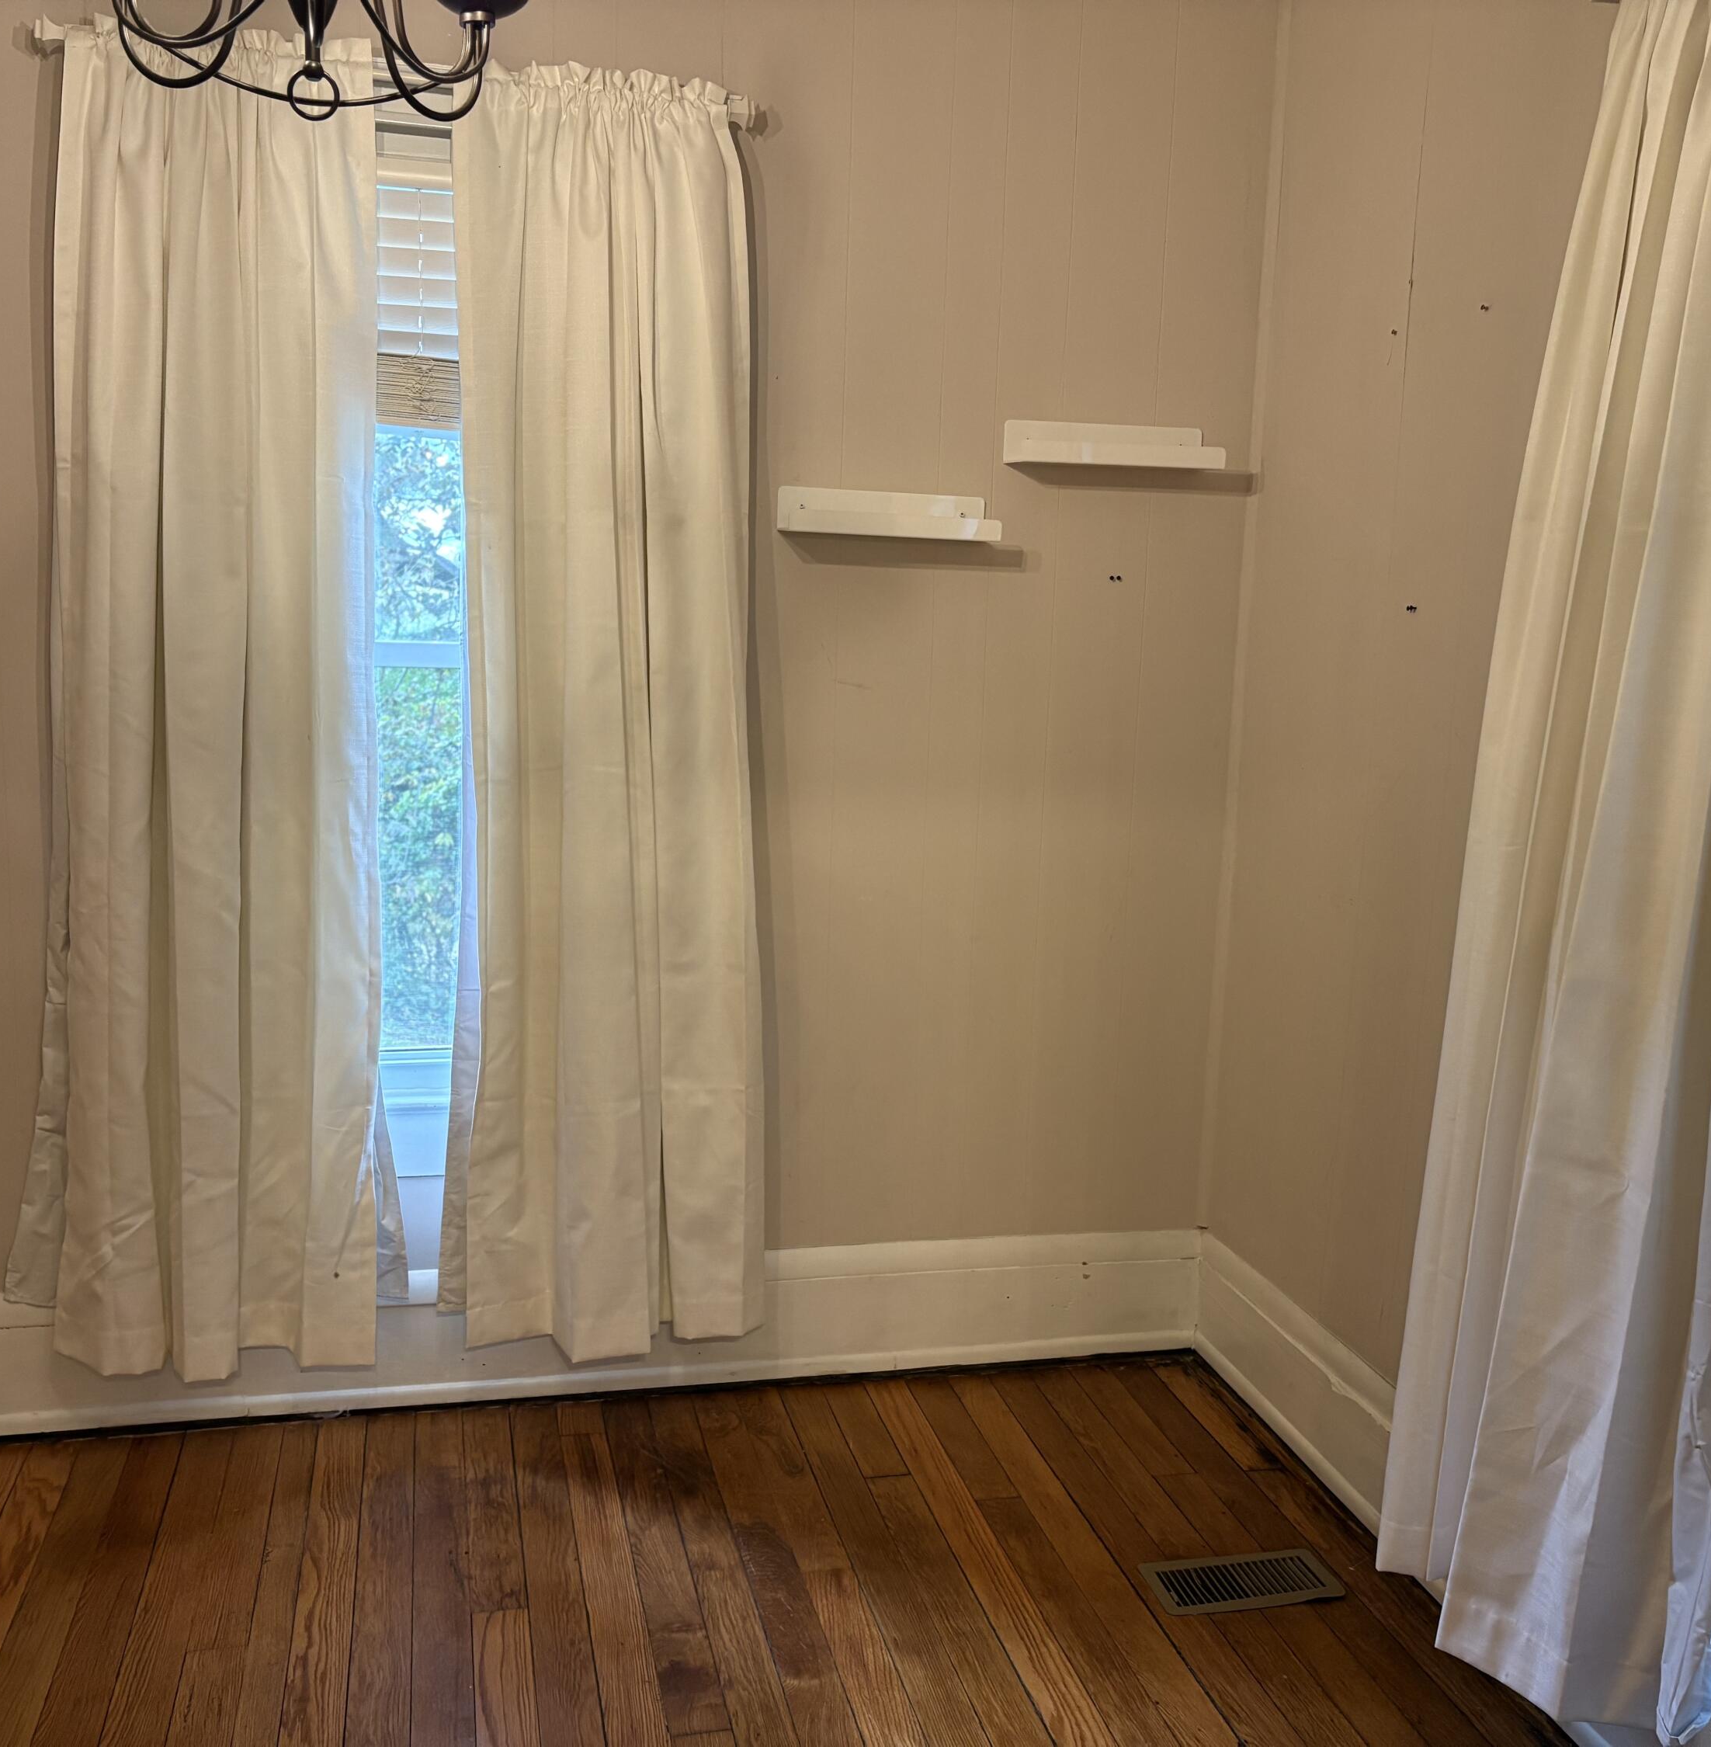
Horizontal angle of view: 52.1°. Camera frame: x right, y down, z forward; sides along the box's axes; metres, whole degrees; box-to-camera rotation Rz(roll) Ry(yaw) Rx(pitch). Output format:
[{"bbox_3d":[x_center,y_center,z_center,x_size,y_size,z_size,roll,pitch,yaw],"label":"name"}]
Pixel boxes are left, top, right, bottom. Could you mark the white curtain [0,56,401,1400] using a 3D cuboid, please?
[{"bbox_3d":[-1.062,-0.227,2.821,0.630,2.147,0.130,0,9,-14],"label":"white curtain"}]

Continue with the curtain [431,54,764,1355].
[{"bbox_3d":[-0.409,-0.228,2.978,0.575,2.147,0.130,0,9,-14],"label":"curtain"}]

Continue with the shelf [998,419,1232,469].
[{"bbox_3d":[0.465,-0.769,3.143,0.381,0.073,0.098,0,9,-14],"label":"shelf"}]

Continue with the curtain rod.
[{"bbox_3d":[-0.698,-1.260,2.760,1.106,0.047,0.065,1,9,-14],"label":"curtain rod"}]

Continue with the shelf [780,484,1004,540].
[{"bbox_3d":[0.061,-0.631,3.068,0.378,0.082,0.098,0,9,-14],"label":"shelf"}]

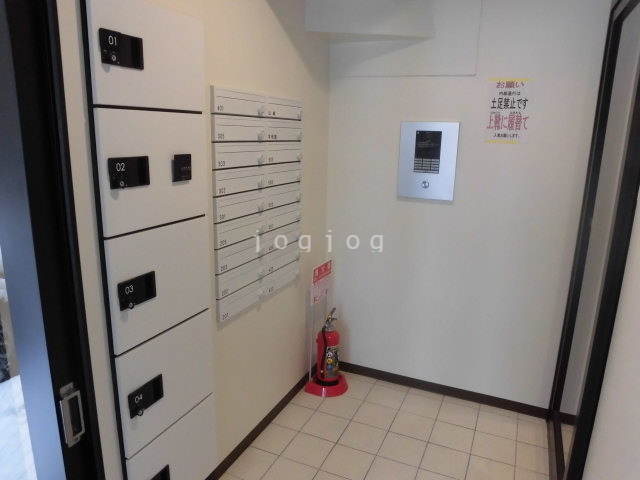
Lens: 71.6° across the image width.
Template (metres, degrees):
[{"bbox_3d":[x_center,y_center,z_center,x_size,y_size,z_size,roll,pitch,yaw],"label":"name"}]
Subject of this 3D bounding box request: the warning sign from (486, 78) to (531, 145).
[{"bbox_3d":[0.910,-0.621,2.138,0.199,0.301,0.005,7,14,24],"label":"warning sign"}]

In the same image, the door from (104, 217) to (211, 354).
[{"bbox_3d":[-0.506,0.133,1.483,0.023,0.355,0.442,7,14,24],"label":"door"}]

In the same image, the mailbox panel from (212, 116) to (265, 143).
[{"bbox_3d":[-0.321,-0.447,1.789,0.025,0.100,0.352,7,14,24],"label":"mailbox panel"}]

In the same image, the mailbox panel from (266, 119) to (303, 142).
[{"bbox_3d":[-0.171,-0.519,2.103,0.025,0.100,0.352,7,14,24],"label":"mailbox panel"}]

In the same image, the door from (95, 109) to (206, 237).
[{"bbox_3d":[-0.500,-0.222,1.404,0.023,0.357,0.442,7,14,24],"label":"door"}]

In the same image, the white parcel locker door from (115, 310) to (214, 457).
[{"bbox_3d":[-0.522,0.488,1.580,0.030,0.362,0.440,7,14,24],"label":"white parcel locker door"}]

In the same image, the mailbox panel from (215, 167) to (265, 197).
[{"bbox_3d":[-0.324,-0.249,1.833,0.025,0.100,0.352,7,14,24],"label":"mailbox panel"}]

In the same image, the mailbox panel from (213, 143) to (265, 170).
[{"bbox_3d":[-0.315,-0.343,1.796,0.020,0.097,0.360,7,14,24],"label":"mailbox panel"}]

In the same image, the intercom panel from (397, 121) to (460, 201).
[{"bbox_3d":[0.563,-0.412,2.337,0.300,0.401,0.020,7,14,24],"label":"intercom panel"}]

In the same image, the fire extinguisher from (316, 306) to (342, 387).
[{"bbox_3d":[0.054,0.626,2.645,0.150,0.470,0.145,1,13,0],"label":"fire extinguisher"}]

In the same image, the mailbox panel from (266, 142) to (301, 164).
[{"bbox_3d":[-0.173,-0.419,2.126,0.025,0.100,0.352,7,14,24],"label":"mailbox panel"}]

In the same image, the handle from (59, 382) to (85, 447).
[{"bbox_3d":[-0.698,0.492,1.247,0.030,0.180,0.055,7,14,24],"label":"handle"}]

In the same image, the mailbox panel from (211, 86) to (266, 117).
[{"bbox_3d":[-0.311,-0.541,1.750,0.020,0.093,0.360,7,14,24],"label":"mailbox panel"}]

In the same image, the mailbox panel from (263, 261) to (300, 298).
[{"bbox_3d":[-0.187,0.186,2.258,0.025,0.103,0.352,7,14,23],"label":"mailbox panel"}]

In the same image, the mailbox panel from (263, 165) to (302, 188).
[{"bbox_3d":[-0.167,-0.316,2.138,0.020,0.097,0.360,7,14,24],"label":"mailbox panel"}]

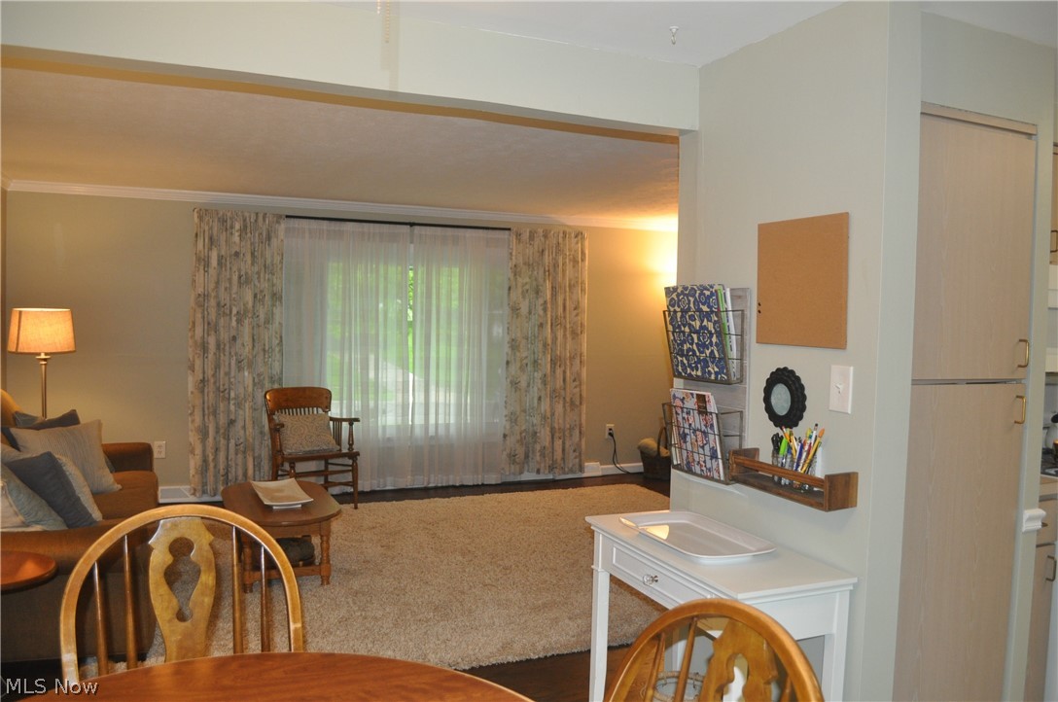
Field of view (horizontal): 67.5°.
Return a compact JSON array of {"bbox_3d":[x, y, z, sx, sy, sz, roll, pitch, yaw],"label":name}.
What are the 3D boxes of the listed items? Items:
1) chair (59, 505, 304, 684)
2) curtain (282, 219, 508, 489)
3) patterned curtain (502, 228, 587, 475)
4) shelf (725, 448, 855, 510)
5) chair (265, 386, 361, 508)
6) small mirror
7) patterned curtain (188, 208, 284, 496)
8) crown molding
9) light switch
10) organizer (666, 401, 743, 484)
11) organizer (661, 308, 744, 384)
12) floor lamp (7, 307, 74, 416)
[{"bbox_3d":[-0.759,0.891,1.727,0.515,1.000,0.540,0,3,-20],"label":"chair"},{"bbox_3d":[-1.044,0.041,6.481,1.911,2.162,0.100,0,3,-24],"label":"curtain"},{"bbox_3d":[0.152,0.022,6.882,0.802,2.122,0.130,0,3,-22],"label":"patterned curtain"},{"bbox_3d":[0.758,0.366,2.298,0.107,0.093,0.397,0,3,-24],"label":"shelf"},{"bbox_3d":[-1.611,0.720,5.948,0.550,0.890,0.540,-1,3,-34],"label":"chair"},{"bbox_3d":[0.754,0.138,2.355,0.026,0.178,0.176,0,3,-23],"label":"small mirror"},{"bbox_3d":[-2.190,0.030,5.952,0.675,2.132,0.130,0,3,-22],"label":"patterned curtain"},{"bbox_3d":[-1.059,-1.158,6.383,5.404,0.083,0.080,0,3,-22],"label":"crown molding"},{"bbox_3d":[0.856,0.106,2.188,0.016,0.124,0.077,0,3,-24],"label":"light switch"},{"bbox_3d":[0.576,0.304,2.654,0.108,0.235,0.310,0,3,-23],"label":"organizer"},{"bbox_3d":[0.581,-0.020,2.664,0.107,0.229,0.305,0,3,-24],"label":"organizer"},{"bbox_3d":[-3.130,0.466,5.110,0.410,1.476,0.410,0,3,-24],"label":"floor lamp"}]

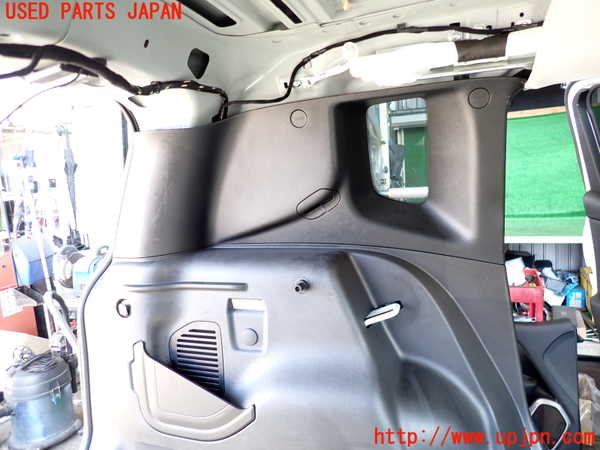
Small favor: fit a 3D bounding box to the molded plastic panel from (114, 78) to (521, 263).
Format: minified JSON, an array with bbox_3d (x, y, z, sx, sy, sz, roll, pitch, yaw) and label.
[{"bbox_3d":[0.016,-0.088,0.820,0.740,0.335,0.200,1,3,12],"label":"molded plastic panel"}]

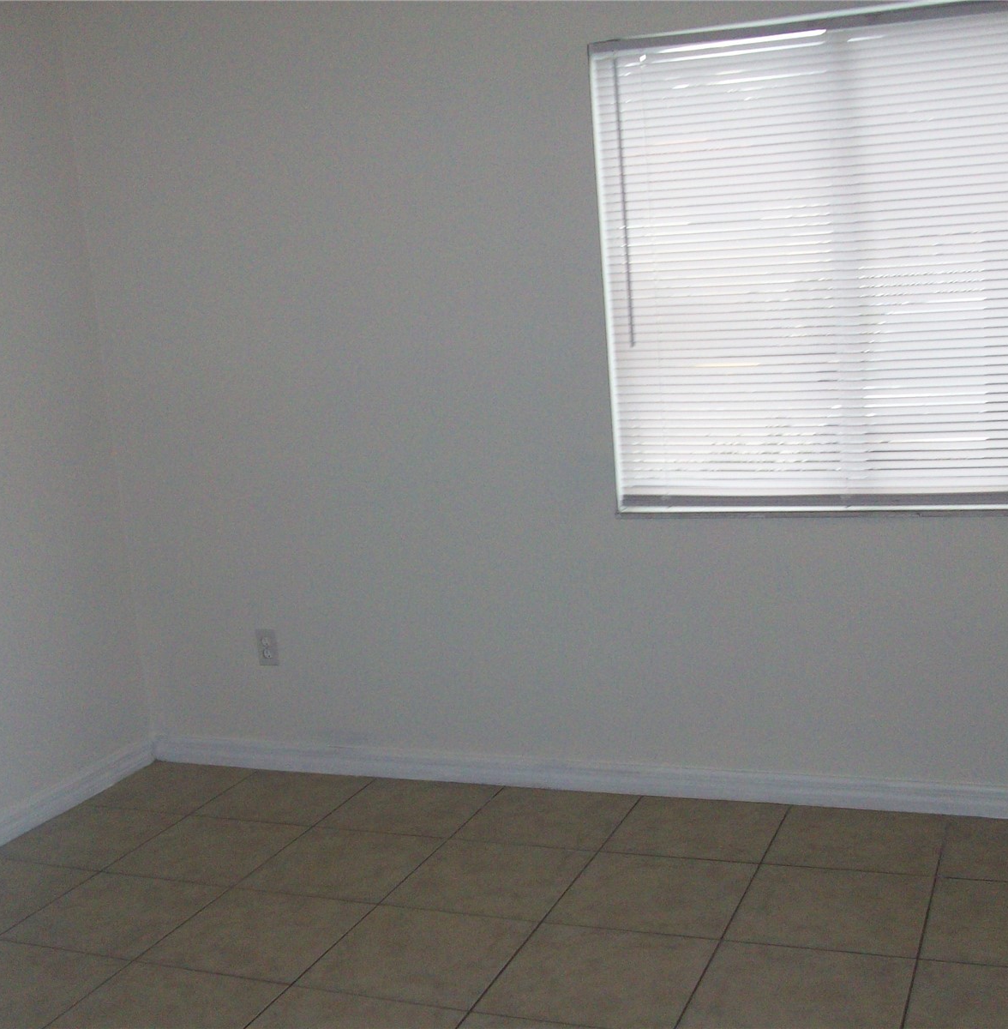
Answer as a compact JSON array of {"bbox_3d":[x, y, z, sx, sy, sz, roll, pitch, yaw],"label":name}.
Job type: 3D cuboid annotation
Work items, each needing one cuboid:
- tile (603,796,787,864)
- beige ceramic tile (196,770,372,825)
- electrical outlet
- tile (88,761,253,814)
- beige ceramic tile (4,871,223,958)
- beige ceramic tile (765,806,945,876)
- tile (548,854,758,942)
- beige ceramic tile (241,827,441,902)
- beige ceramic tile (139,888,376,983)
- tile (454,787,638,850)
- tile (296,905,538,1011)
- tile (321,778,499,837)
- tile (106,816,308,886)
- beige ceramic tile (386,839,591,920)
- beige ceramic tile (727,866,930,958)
[{"bbox_3d":[0.507,0.820,3.510,0.406,0.010,0.386,-1,9,22],"label":"tile"},{"bbox_3d":[-0.647,0.838,3.977,0.406,0.010,0.386,-1,9,22],"label":"beige ceramic tile"},{"bbox_3d":[-0.727,0.410,4.164,0.070,0.114,0.010,-1,9,22],"label":"electrical outlet"},{"bbox_3d":[-1.023,0.844,4.131,0.394,0.010,0.386,-1,9,22],"label":"tile"},{"bbox_3d":[-0.934,0.966,3.253,0.406,0.010,0.406,-1,9,22],"label":"beige ceramic tile"},{"bbox_3d":[0.913,0.839,3.464,0.414,0.010,0.407,-1,9,22],"label":"beige ceramic tile"},{"bbox_3d":[0.354,0.885,3.143,0.406,0.010,0.406,-1,9,22],"label":"tile"},{"bbox_3d":[-0.421,0.923,3.556,0.414,0.010,0.414,-1,9,22],"label":"beige ceramic tile"},{"bbox_3d":[-0.573,0.989,3.175,0.414,0.010,0.414,-1,9,22],"label":"beige ceramic tile"},{"bbox_3d":[0.123,0.827,3.662,0.406,0.010,0.386,-1,9,22],"label":"tile"},{"bbox_3d":[-0.184,0.984,3.010,0.414,0.010,0.414,-1,9,22],"label":"tile"},{"bbox_3d":[-0.262,0.832,3.820,0.406,0.010,0.386,-1,9,22],"label":"tile"},{"bbox_3d":[-0.787,0.902,3.614,0.406,0.010,0.406,-1,9,22],"label":"tile"},{"bbox_3d":[-0.027,0.918,3.394,0.414,0.010,0.414,-1,9,22],"label":"beige ceramic tile"},{"bbox_3d":[0.754,0.905,3.086,0.414,0.010,0.414,-1,9,22],"label":"beige ceramic tile"}]

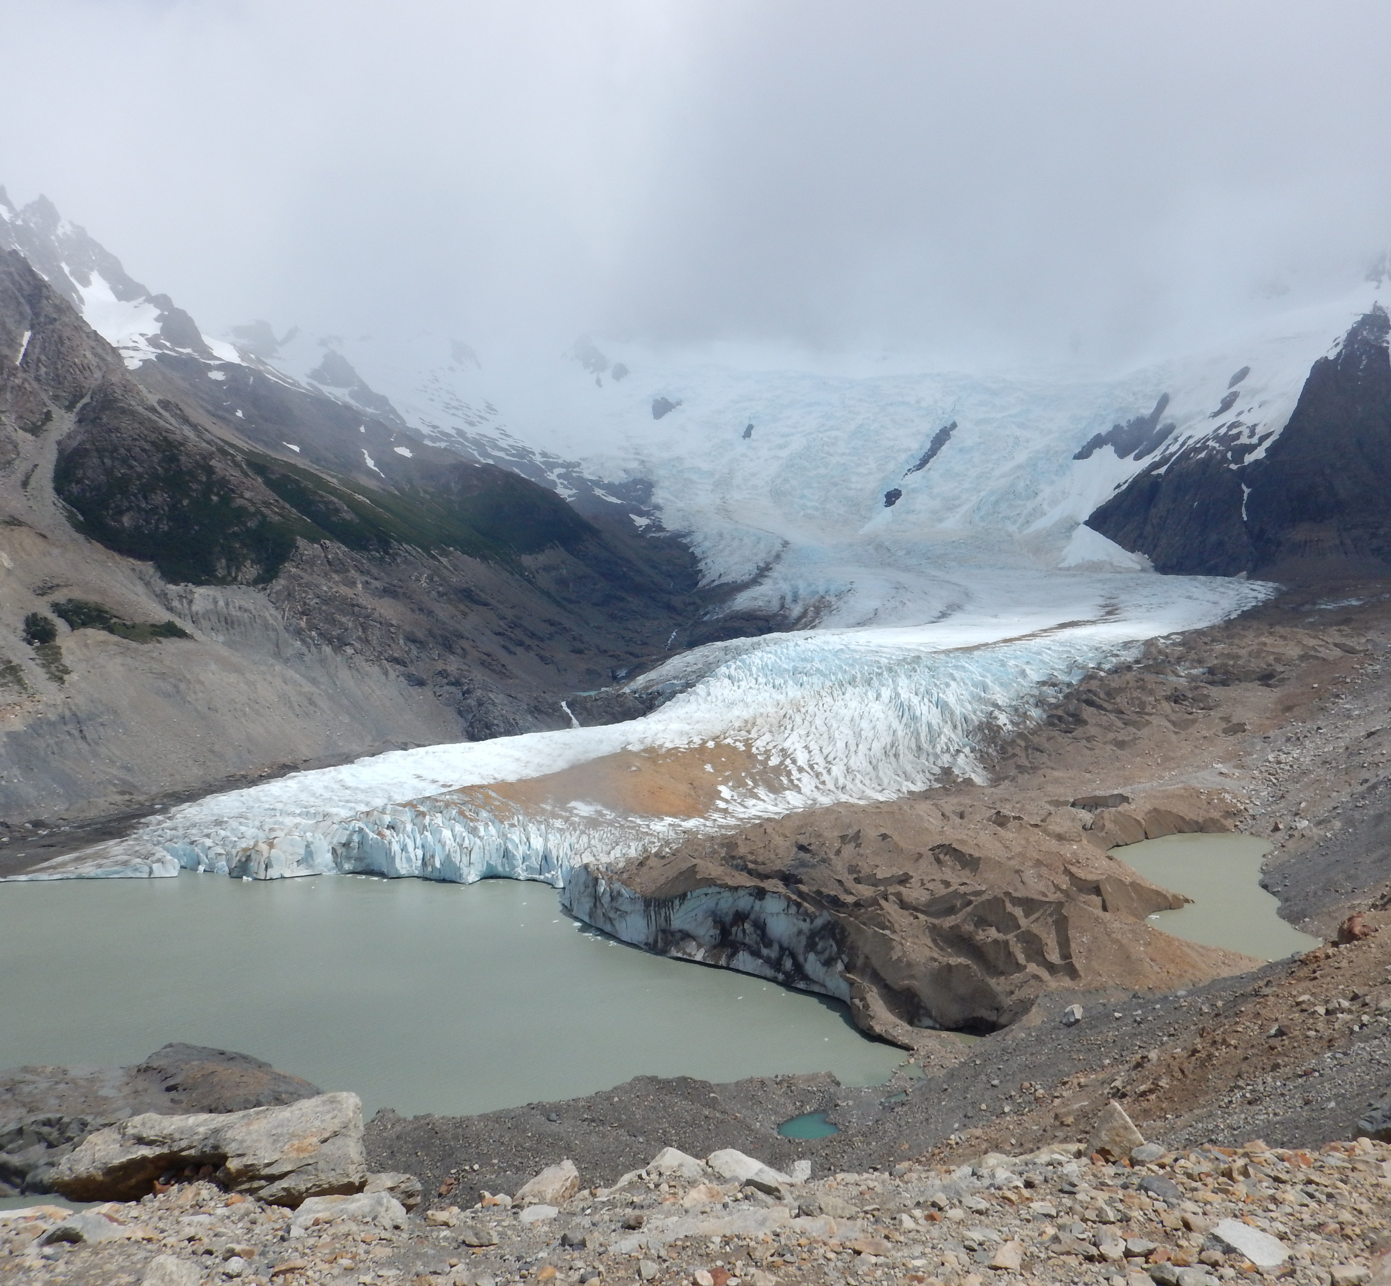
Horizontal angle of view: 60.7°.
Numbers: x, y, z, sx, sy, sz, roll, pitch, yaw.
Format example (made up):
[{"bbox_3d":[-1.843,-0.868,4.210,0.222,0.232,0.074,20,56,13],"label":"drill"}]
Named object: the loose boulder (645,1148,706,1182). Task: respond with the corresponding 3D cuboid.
[{"bbox_3d":[-0.109,2.894,6.600,0.340,0.160,0.240,0,3,0],"label":"loose boulder"}]

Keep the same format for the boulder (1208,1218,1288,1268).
[{"bbox_3d":[2.228,2.417,4.800,0.180,0.100,0.340,-3,4,-45],"label":"boulder"}]

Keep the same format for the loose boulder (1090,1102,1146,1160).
[{"bbox_3d":[2.415,2.782,6.800,0.330,0.290,0.170,0,3,-9],"label":"loose boulder"}]

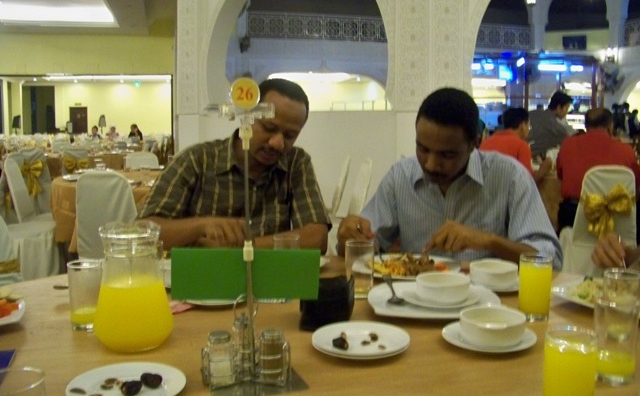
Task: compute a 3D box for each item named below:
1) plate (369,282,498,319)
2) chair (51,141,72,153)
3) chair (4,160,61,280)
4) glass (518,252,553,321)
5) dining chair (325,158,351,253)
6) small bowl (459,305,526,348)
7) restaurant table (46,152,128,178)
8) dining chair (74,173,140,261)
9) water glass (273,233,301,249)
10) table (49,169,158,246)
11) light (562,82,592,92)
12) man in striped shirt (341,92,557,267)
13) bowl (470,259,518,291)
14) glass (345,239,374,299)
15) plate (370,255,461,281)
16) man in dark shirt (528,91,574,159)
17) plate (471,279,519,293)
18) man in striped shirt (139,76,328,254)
[{"bbox_3d":[0.233,0.216,1.263,0.265,0.026,0.265,0,7,0],"label":"plate"},{"bbox_3d":[-4.159,-0.480,9.815,0.440,0.890,0.520,-3,8,-25],"label":"chair"},{"bbox_3d":[-1.934,0.170,4.171,0.530,0.910,0.450,0,7,-10],"label":"chair"},{"bbox_3d":[0.446,0.190,1.268,0.065,0.130,0.065,1,7,0],"label":"glass"},{"bbox_3d":[-0.030,0.114,4.900,0.540,0.900,0.440,-1,7,-6],"label":"dining chair"},{"bbox_3d":[0.291,0.223,1.024,0.110,0.052,0.110,0,7,0],"label":"small bowl"},{"bbox_3d":[-3.275,-0.269,8.632,1.500,0.750,1.500,0,7,0],"label":"restaurant table"},{"bbox_3d":[-1.150,0.273,3.488,0.420,0.885,0.520,0,7,3],"label":"dining chair"},{"bbox_3d":[-0.076,0.150,1.403,0.062,0.127,0.062,0,7,0],"label":"water glass"},{"bbox_3d":[-1.220,0.227,4.495,1.540,0.750,1.540,1,7,0],"label":"table"},{"bbox_3d":[8.019,-3.441,19.000,0.900,0.250,0.600,0,7,0],"label":"light"},{"bbox_3d":[0.355,0.302,1.749,0.600,1.240,0.680,1,7,11],"label":"man in striped shirt"},{"bbox_3d":[0.416,0.182,1.453,0.115,0.045,0.115,0,7,0],"label":"bowl"},{"bbox_3d":[0.089,0.166,1.416,0.066,0.128,0.066,1,7,0],"label":"glass"},{"bbox_3d":[0.226,0.180,1.556,0.280,0.027,0.275,0,7,0],"label":"plate"},{"bbox_3d":[1.786,-0.150,4.918,0.600,1.420,0.520,-5,9,-37],"label":"man in dark shirt"},{"bbox_3d":[0.437,0.215,1.524,0.166,0.020,0.166,1,7,0],"label":"plate"},{"bbox_3d":[-0.256,0.296,1.796,0.550,1.270,0.720,0,7,-6],"label":"man in striped shirt"}]

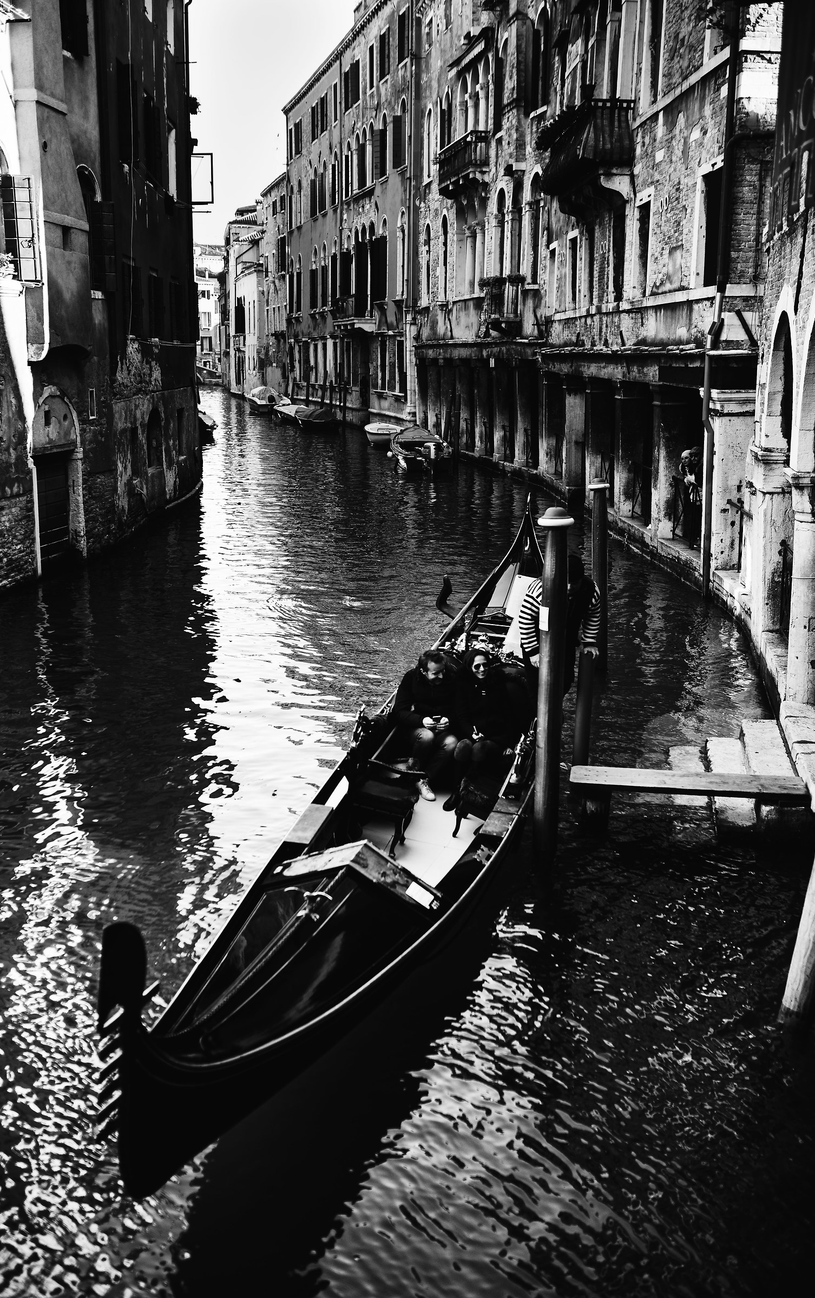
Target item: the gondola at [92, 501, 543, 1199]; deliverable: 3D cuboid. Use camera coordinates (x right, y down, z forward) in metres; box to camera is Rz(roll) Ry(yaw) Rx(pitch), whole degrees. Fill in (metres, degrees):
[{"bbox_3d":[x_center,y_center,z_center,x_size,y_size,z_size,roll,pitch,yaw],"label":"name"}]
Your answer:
[{"bbox_3d":[0.332,0.464,9.332,1.450,1.720,10.750,3,14,12],"label":"gondola"}]

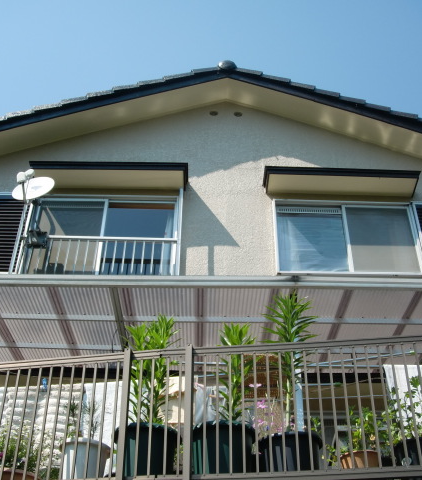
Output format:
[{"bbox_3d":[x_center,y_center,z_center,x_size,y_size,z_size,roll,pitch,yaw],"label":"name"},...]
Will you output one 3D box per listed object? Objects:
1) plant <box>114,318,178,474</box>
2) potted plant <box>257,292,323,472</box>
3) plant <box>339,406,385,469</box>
[{"bbox_3d":[-0.350,0.904,4.116,0.381,1.100,0.381,1,-38,-1],"label":"plant"},{"bbox_3d":[0.438,0.834,4.076,0.353,1.294,0.353,1,-38,-1],"label":"potted plant"},{"bbox_3d":[0.811,1.111,3.801,0.247,0.454,0.247,1,-38,-1],"label":"plant"}]

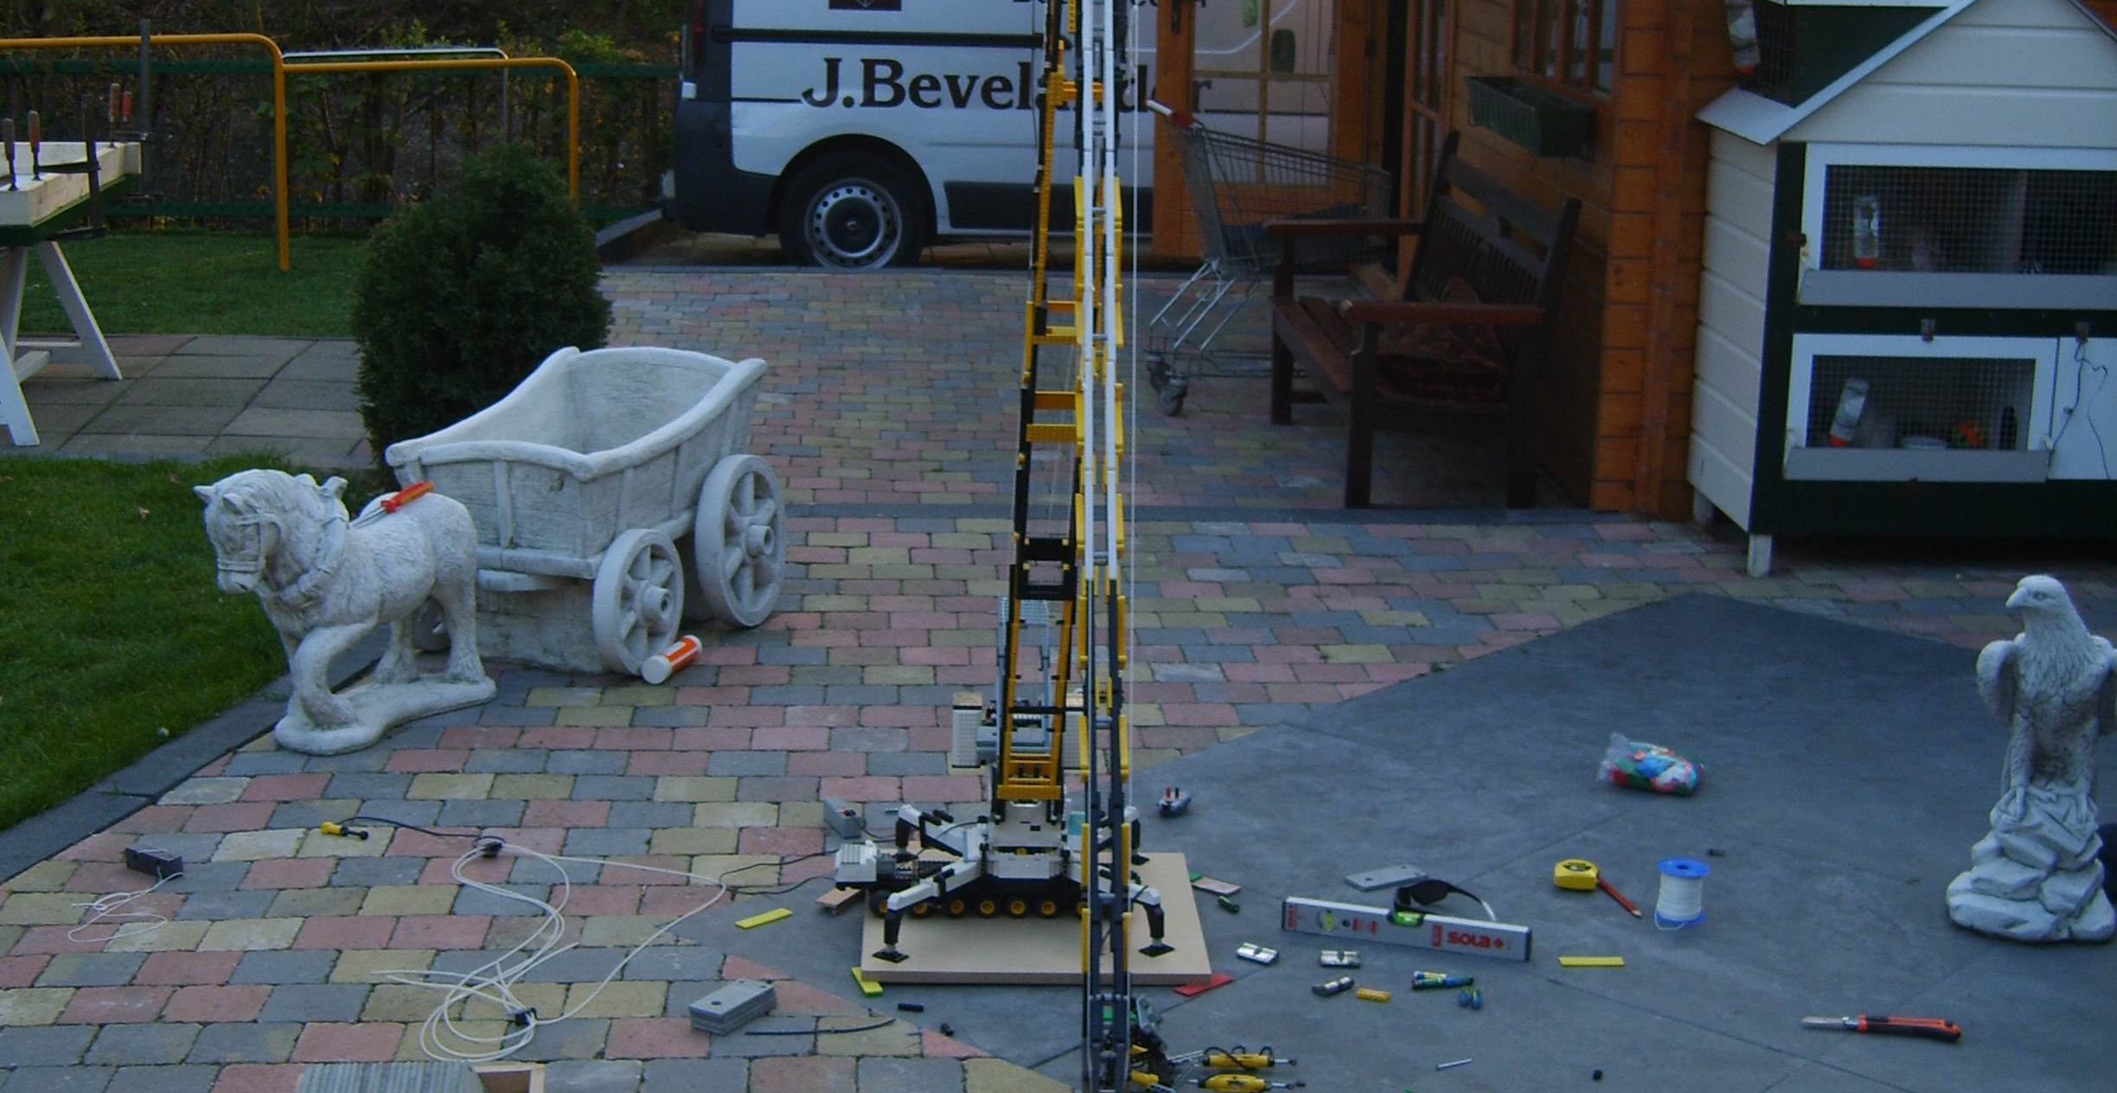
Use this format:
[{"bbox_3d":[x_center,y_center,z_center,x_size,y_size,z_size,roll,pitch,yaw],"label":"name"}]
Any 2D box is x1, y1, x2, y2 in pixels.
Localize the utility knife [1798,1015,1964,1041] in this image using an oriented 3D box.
[{"bbox_3d":[1.220,0.715,4.229,0.229,0.021,0.034,3,15,8],"label":"utility knife"}]

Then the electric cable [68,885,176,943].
[{"bbox_3d":[-1.515,0.581,4.595,0.150,0.015,0.247,-5,16,-20],"label":"electric cable"}]

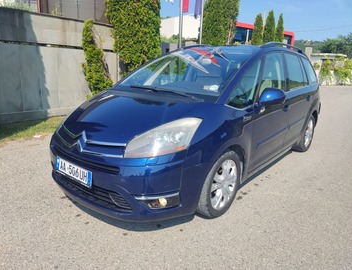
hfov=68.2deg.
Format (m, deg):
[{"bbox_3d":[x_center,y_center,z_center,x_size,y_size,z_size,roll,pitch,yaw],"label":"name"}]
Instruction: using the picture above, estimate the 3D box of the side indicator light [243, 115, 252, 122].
[{"bbox_3d":[0.595,-0.144,2.205,0.020,0.045,0.170,13,18,38],"label":"side indicator light"}]

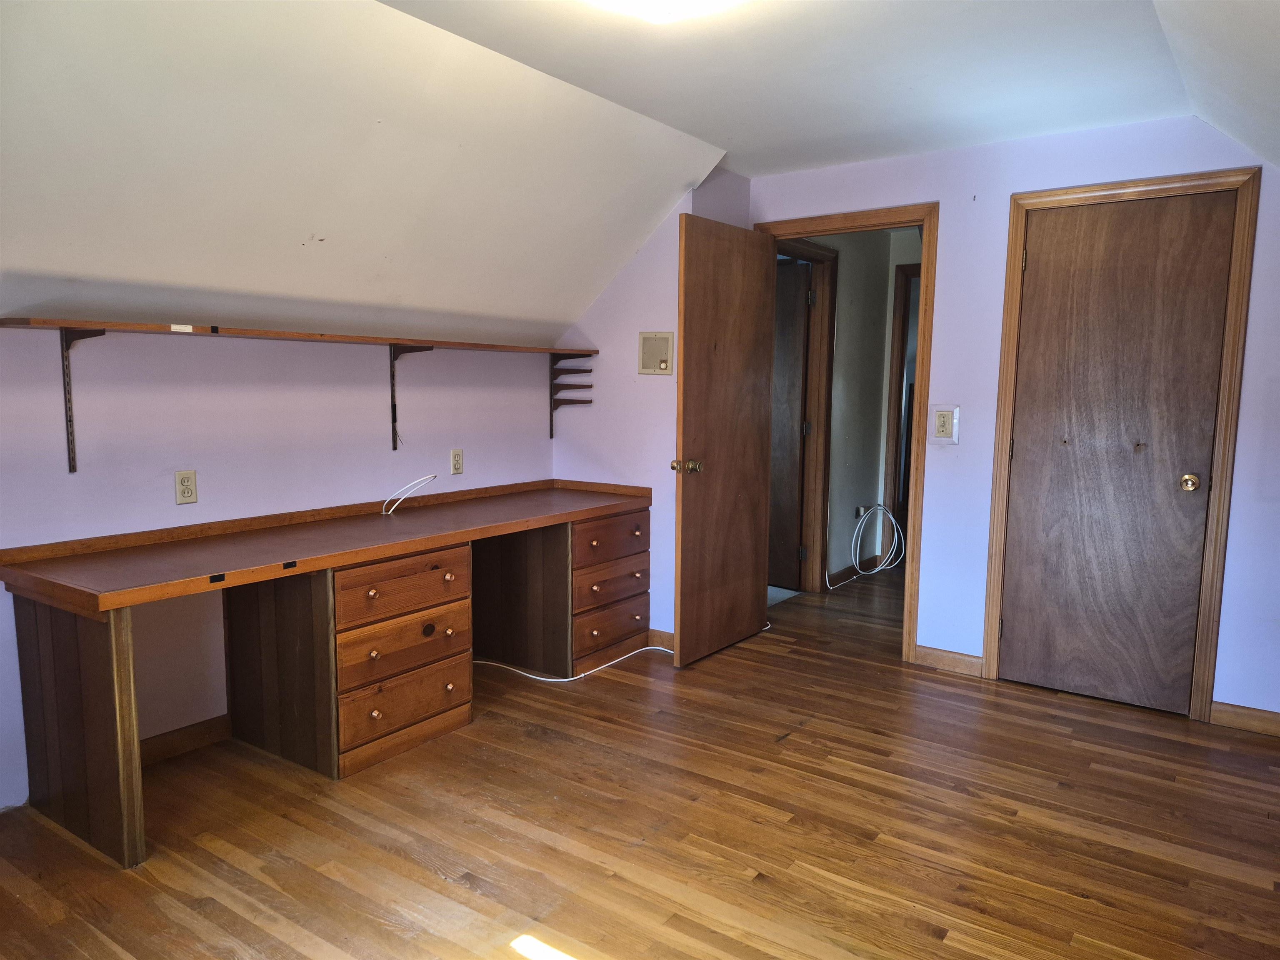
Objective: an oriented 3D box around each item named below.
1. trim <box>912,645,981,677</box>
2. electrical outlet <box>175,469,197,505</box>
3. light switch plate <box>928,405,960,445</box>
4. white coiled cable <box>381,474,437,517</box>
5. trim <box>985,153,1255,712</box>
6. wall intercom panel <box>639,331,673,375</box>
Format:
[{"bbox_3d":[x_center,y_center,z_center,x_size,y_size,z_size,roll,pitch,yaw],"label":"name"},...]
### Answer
[{"bbox_3d":[1.425,0.839,3.932,0.302,0.092,0.016,5,8,36],"label":"trim"},{"bbox_3d":[-1.560,0.026,2.931,0.010,0.114,0.069,5,8,36],"label":"electrical outlet"},{"bbox_3d":[1.376,-0.248,3.852,0.131,0.178,0.015,5,8,36],"label":"light switch plate"},{"bbox_3d":[-0.955,0.068,3.550,0.080,0.141,0.240,5,8,36],"label":"white coiled cable"},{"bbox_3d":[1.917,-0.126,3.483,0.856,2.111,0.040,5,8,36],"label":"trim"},{"bbox_3d":[0.070,-0.600,4.045,0.197,0.201,0.020,5,8,35],"label":"wall intercom panel"}]

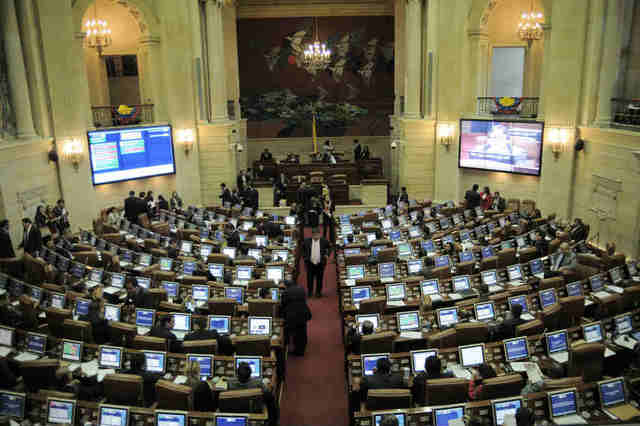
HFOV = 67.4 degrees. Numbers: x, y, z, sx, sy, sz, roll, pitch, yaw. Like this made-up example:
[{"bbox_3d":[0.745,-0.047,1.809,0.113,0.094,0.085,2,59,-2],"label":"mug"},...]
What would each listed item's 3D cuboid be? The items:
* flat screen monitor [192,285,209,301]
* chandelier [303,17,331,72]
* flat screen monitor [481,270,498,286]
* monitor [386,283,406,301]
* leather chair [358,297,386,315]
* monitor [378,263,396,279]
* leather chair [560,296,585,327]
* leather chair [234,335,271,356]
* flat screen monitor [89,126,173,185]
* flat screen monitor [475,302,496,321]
[{"bbox_3d":[-2.284,1.522,9.189,0.370,0.300,0.070,0,5,8],"label":"flat screen monitor"},{"bbox_3d":[-0.154,-6.386,18.396,1.055,1.920,1.055,-1,12,0],"label":"chandelier"},{"bbox_3d":[3.375,1.308,9.531,0.375,0.295,0.060,-5,-10,-17],"label":"flat screen monitor"},{"bbox_3d":[1.436,1.478,8.971,0.375,0.295,0.060,-4,-11,-10],"label":"monitor"},{"bbox_3d":[1.003,2.166,9.857,0.610,1.040,0.640,-5,13,-16],"label":"leather chair"},{"bbox_3d":[1.554,1.335,11.086,0.405,0.345,0.060,-3,2,-9],"label":"monitor"},{"bbox_3d":[4.301,1.959,8.685,0.600,1.080,0.620,-5,14,-16],"label":"leather chair"},{"bbox_3d":[-1.062,2.421,7.827,0.600,1.050,0.620,-2,12,-3],"label":"leather chair"},{"bbox_3d":[-6.327,-2.007,16.337,0.140,1.720,3.030,9,16,38],"label":"flat screen monitor"},{"bbox_3d":[2.779,1.660,8.060,0.375,0.295,0.060,-4,-11,-13],"label":"flat screen monitor"}]

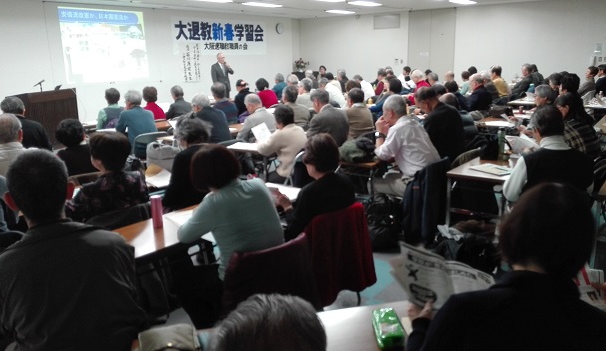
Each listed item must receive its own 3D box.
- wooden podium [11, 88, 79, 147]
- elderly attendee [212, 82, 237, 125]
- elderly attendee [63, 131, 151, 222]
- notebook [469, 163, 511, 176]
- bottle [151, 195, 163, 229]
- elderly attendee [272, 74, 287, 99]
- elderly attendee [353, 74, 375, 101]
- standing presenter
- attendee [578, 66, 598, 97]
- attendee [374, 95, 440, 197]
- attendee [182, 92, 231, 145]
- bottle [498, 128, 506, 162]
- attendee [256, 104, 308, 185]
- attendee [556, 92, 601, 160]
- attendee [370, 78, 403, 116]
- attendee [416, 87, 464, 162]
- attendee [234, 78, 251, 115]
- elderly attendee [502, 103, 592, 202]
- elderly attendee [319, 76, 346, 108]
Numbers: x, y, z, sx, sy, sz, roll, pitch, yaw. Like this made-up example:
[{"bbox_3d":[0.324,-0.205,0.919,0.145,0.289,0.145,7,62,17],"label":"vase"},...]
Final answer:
[{"bbox_3d":[-4.141,-0.800,7.226,0.500,1.120,1.080,3,15,15],"label":"wooden podium"},{"bbox_3d":[-1.248,-0.676,6.359,0.700,1.250,0.460,12,20,41],"label":"elderly attendee"},{"bbox_3d":[-1.185,0.316,2.715,0.720,1.200,0.460,12,20,41],"label":"elderly attendee"},{"bbox_3d":[1.478,-0.046,3.454,0.230,0.020,0.280,-11,18,-35],"label":"notebook"},{"bbox_3d":[-0.808,0.203,2.480,0.067,0.190,0.067,-1,15,0],"label":"bottle"},{"bbox_3d":[-0.596,-1.632,9.945,0.700,1.250,0.460,12,20,41],"label":"elderly attendee"},{"bbox_3d":[1.060,-1.171,8.135,0.800,1.223,0.480,12,20,38],"label":"elderly attendee"},{"bbox_3d":[-1.724,-1.747,9.514,0.520,1.651,0.360,-11,18,-34],"label":"standing presenter"},{"bbox_3d":[4.732,-1.213,7.752,0.800,1.303,0.480,9,18,34],"label":"attendee"},{"bbox_3d":[0.834,-0.041,3.917,0.850,1.259,0.500,11,19,36],"label":"attendee"},{"bbox_3d":[-1.080,-0.265,4.793,0.800,1.219,0.520,14,21,43],"label":"attendee"},{"bbox_3d":[1.666,-0.260,3.750,0.064,0.270,0.064,-1,15,0],"label":"bottle"},{"bbox_3d":[-0.196,-0.104,4.281,0.800,1.142,0.500,13,20,41],"label":"attendee"},{"bbox_3d":[2.437,-0.147,4.128,0.820,1.211,0.500,10,19,36],"label":"attendee"},{"bbox_3d":[1.319,-0.847,6.916,0.800,1.228,0.480,11,19,36],"label":"attendee"},{"bbox_3d":[1.230,-0.211,4.334,0.850,1.271,0.520,11,19,38],"label":"attendee"},{"bbox_3d":[-1.039,-0.927,7.228,0.780,1.231,0.500,14,21,43],"label":"attendee"},{"bbox_3d":[1.731,0.108,3.331,0.530,1.252,0.800,-10,17,-29],"label":"elderly attendee"},{"bbox_3d":[0.433,-1.325,8.838,0.700,1.180,0.460,12,20,41],"label":"elderly attendee"}]

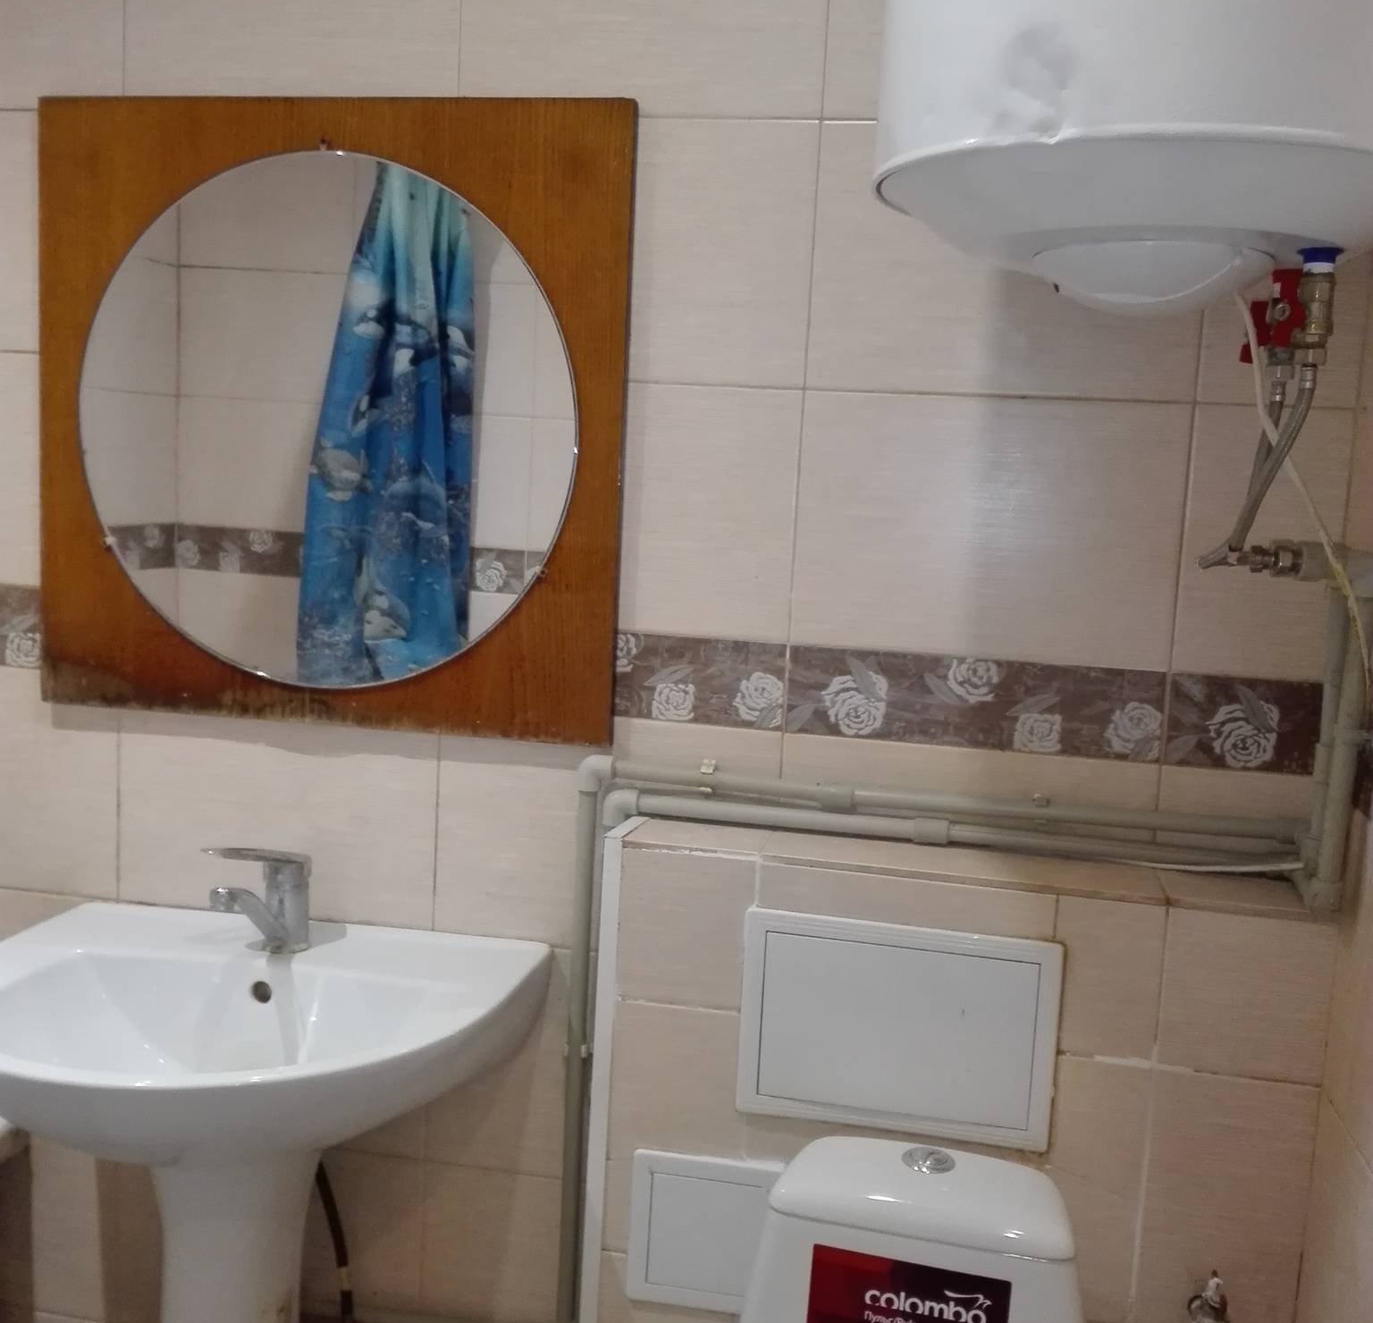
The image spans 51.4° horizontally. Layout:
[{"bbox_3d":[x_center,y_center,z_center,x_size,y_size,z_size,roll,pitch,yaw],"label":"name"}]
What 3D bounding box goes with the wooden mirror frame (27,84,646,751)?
[{"bbox_3d":[-0.412,-0.275,1.627,0.699,0.696,0.020,4,7,10],"label":"wooden mirror frame"}]

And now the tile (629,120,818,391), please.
[{"bbox_3d":[-0.061,-0.448,1.558,0.400,0.276,0.010,4,7,10],"label":"tile"}]

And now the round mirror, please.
[{"bbox_3d":[-0.413,-0.267,1.615,0.601,0.597,0.005,4,7,10],"label":"round mirror"}]

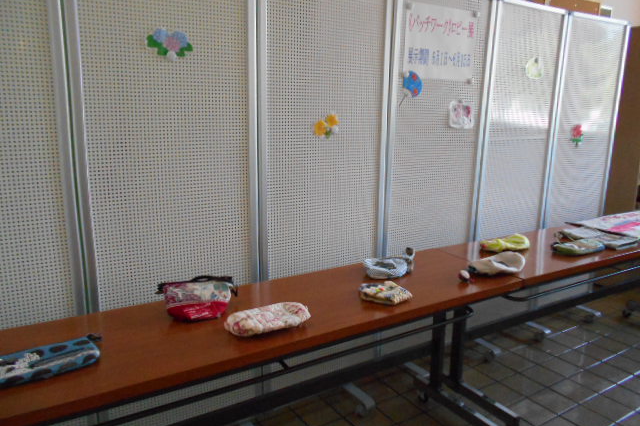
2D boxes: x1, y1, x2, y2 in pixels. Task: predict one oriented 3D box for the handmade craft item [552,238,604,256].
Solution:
[{"bbox_3d":[1.171,0.149,2.168,0.200,0.033,0.115,-3,12,-18],"label":"handmade craft item"}]

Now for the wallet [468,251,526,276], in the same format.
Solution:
[{"bbox_3d":[0.696,0.194,1.874,0.190,0.050,0.110,-2,12,-14],"label":"wallet"}]

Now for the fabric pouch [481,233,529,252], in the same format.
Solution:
[{"bbox_3d":[0.844,0.135,2.185,0.195,0.045,0.100,-2,12,-12],"label":"fabric pouch"}]

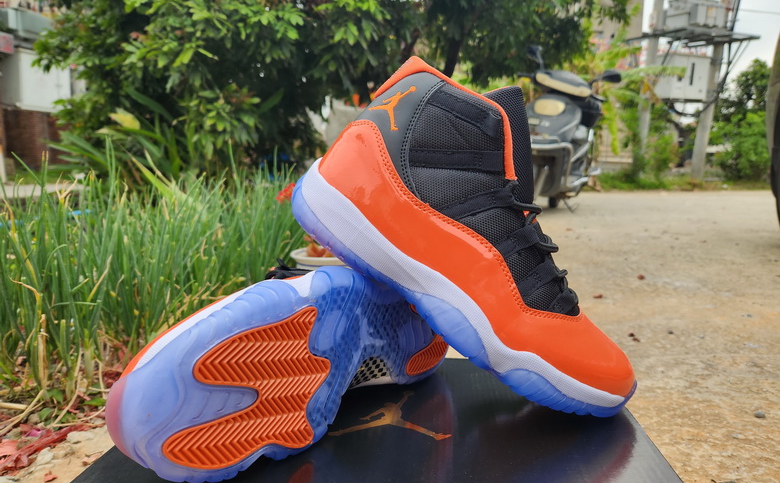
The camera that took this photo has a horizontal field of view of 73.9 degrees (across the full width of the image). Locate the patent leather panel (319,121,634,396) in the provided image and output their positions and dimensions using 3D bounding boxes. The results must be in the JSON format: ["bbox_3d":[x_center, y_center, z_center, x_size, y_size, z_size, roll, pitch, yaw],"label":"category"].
[{"bbox_3d":[0.070,0.009,0.407,0.293,0.081,0.104,33,11,3],"label":"patent leather panel"}]

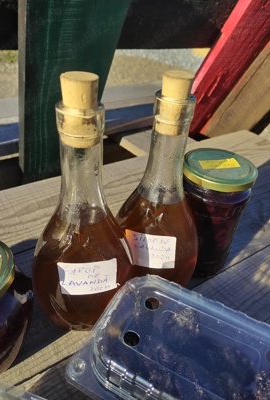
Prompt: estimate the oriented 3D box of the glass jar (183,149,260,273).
[{"bbox_3d":[0.093,0.018,0.388,0.085,0.146,0.085,5,35,0],"label":"glass jar"}]

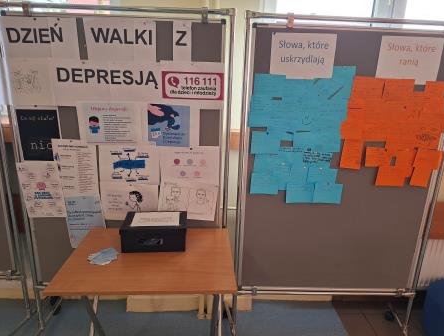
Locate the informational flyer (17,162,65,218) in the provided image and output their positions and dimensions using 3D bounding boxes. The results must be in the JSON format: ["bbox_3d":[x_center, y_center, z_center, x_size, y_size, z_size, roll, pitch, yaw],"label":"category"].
[{"bbox_3d":[-0.932,0.117,1.548,0.210,0.297,0.010,-2,15,3],"label":"informational flyer"}]

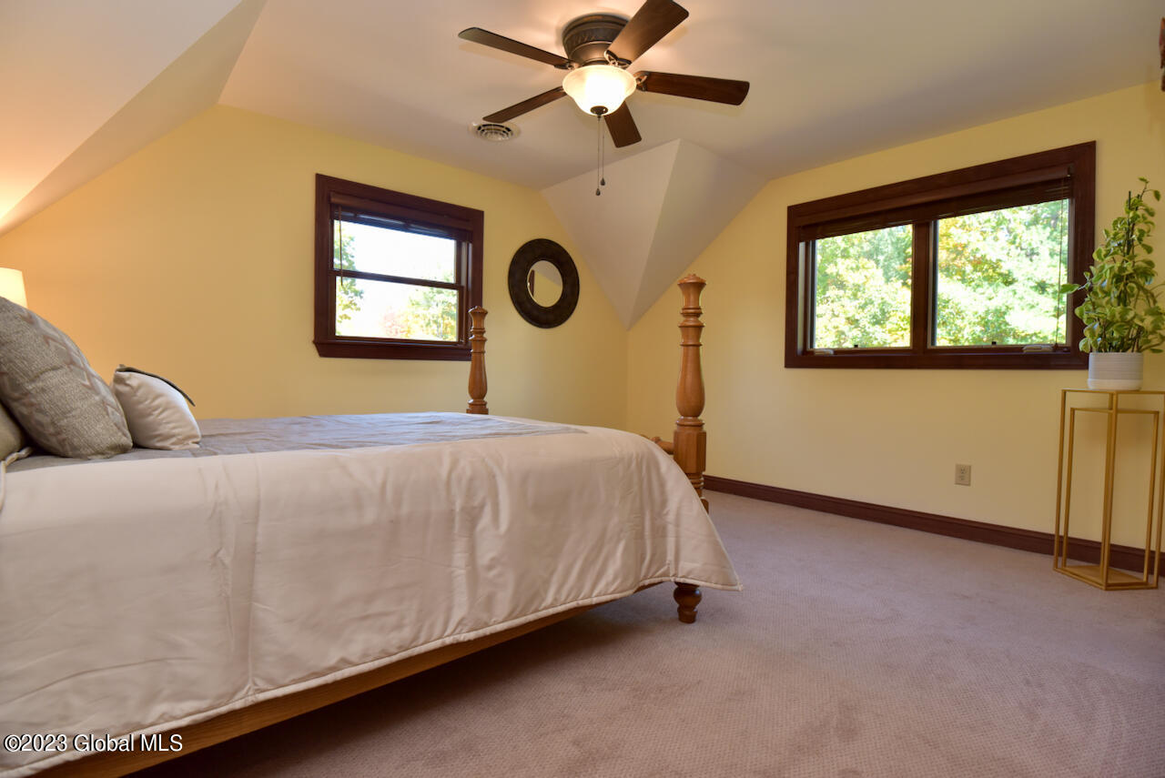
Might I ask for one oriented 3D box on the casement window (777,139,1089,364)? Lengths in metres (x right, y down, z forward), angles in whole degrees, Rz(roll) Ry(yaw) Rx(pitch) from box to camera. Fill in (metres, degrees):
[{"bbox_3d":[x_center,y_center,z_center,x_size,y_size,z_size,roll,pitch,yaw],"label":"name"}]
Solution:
[{"bbox_3d":[2.015,-0.692,3.353,0.090,1.140,1.610,-2,3,-43],"label":"casement window"}]

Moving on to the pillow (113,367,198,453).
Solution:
[{"bbox_3d":[-1.088,0.051,1.410,0.400,0.245,0.140,3,39,47],"label":"pillow"}]

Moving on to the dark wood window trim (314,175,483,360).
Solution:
[{"bbox_3d":[-1.141,-0.729,3.611,1.145,1.065,0.090,-2,3,-43],"label":"dark wood window trim"}]

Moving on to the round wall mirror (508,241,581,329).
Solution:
[{"bbox_3d":[-0.282,-0.832,4.349,0.700,0.700,0.045,-2,3,-43],"label":"round wall mirror"}]

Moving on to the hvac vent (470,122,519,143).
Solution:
[{"bbox_3d":[-0.512,-1.474,3.202,0.290,0.040,0.290,0,2,0],"label":"hvac vent"}]

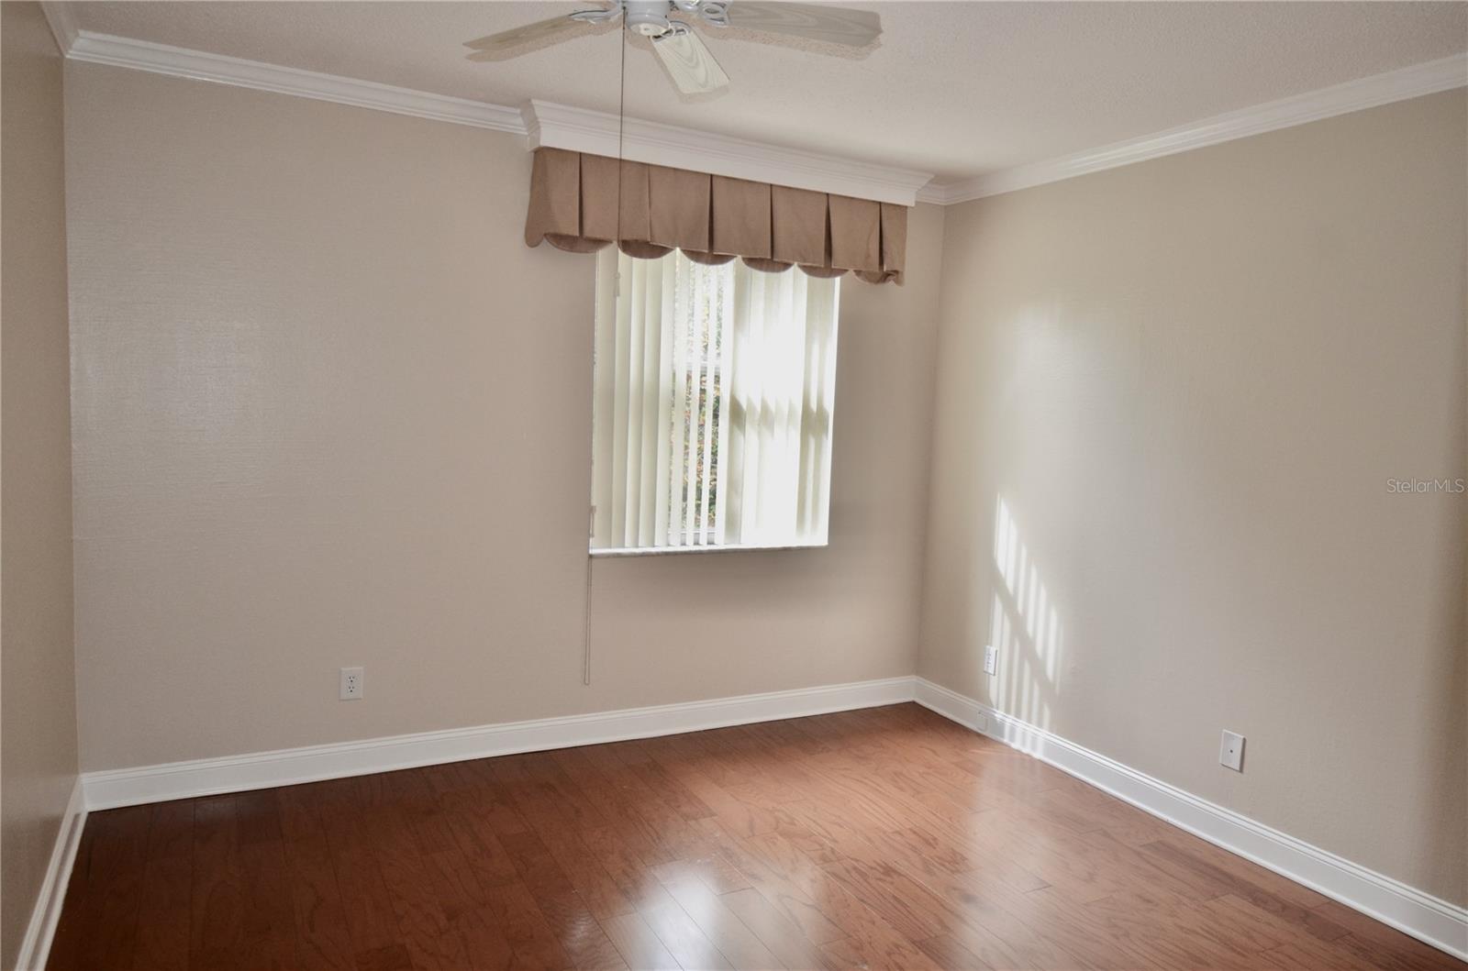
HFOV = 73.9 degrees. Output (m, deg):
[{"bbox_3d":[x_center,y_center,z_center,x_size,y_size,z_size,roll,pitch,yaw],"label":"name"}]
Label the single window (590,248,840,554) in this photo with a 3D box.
[{"bbox_3d":[-0.067,-0.443,4.280,1.177,1.454,0.102,0,6,-28],"label":"single window"}]

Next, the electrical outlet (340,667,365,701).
[{"bbox_3d":[-1.423,0.742,3.639,0.078,0.122,0.008,0,6,-28],"label":"electrical outlet"}]

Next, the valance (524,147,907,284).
[{"bbox_3d":[-0.003,-1.094,4.110,1.704,0.366,0.140,0,6,-28],"label":"valance"}]

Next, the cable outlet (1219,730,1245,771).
[{"bbox_3d":[1.725,0.921,3.385,0.008,0.123,0.079,0,6,-28],"label":"cable outlet"}]

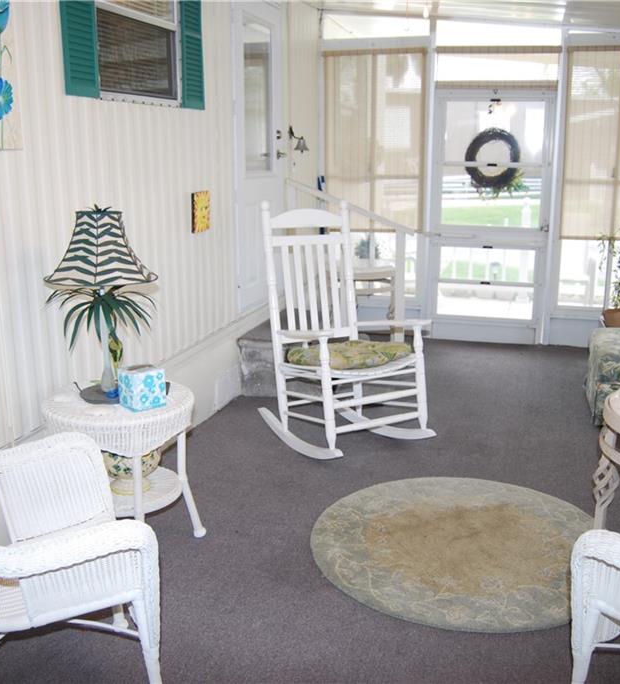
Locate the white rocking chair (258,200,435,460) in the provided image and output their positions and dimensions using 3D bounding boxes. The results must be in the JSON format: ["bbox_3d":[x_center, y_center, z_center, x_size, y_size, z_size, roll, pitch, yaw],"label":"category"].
[{"bbox_3d":[0.166,-0.054,3.823,0.630,1.200,0.870,-7,16,-25],"label":"white rocking chair"}]

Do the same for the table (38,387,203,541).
[{"bbox_3d":[-0.695,0.503,2.920,0.550,0.592,0.550,0,14,0],"label":"table"}]

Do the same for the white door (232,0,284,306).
[{"bbox_3d":[-0.320,-1.182,4.853,0.060,1.880,0.814,4,15,17],"label":"white door"}]

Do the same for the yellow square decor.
[{"bbox_3d":[-0.572,-0.682,4.043,0.025,0.207,0.195,4,15,17],"label":"yellow square decor"}]

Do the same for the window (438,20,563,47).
[{"bbox_3d":[1.358,-2.242,5.563,0.907,0.207,0.050,4,15,17],"label":"window"}]

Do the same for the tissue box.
[{"bbox_3d":[-0.569,0.153,2.614,0.113,0.130,0.113,-11,18,-38],"label":"tissue box"}]

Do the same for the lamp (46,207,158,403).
[{"bbox_3d":[-0.768,-0.149,2.853,0.410,0.710,0.410,4,14,16],"label":"lamp"}]

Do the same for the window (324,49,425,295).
[{"bbox_3d":[0.496,-1.314,6.069,0.814,1.924,0.060,4,15,17],"label":"window"}]

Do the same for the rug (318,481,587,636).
[{"bbox_3d":[0.605,0.776,3.018,1.210,0.012,1.210,0,14,0],"label":"rug"}]

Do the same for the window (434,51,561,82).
[{"bbox_3d":[1.380,-2.060,5.704,0.900,0.260,0.060,4,14,16],"label":"window"}]

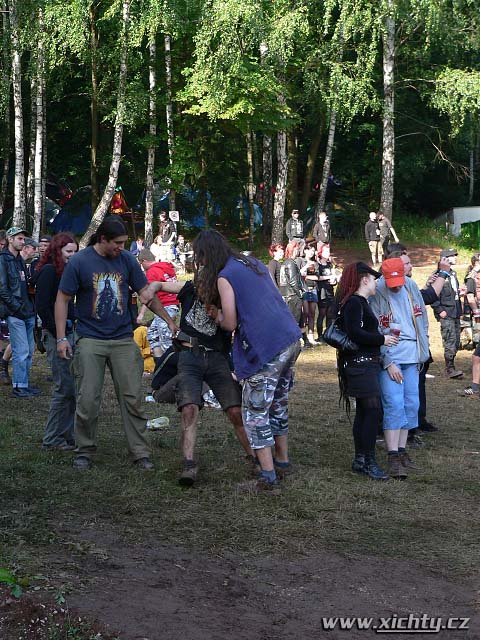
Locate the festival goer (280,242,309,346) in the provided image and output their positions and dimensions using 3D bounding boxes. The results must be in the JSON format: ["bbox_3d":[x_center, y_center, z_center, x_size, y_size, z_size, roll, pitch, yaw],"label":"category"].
[{"bbox_3d":[0.884,-0.430,18.600,0.420,1.720,0.500,-2,4,-37],"label":"festival goer"}]

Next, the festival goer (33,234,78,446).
[{"bbox_3d":[-1.370,0.162,8.800,0.470,1.670,0.500,1,3,30],"label":"festival goer"}]

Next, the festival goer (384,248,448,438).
[{"bbox_3d":[1.601,0.195,10.400,0.620,1.760,0.550,-1,3,-12],"label":"festival goer"}]

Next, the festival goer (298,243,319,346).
[{"bbox_3d":[1.103,-0.406,18.600,0.470,1.639,0.400,-1,3,-12],"label":"festival goer"}]

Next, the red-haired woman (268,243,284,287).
[{"bbox_3d":[0.654,-0.506,20.000,0.360,1.660,0.470,2,4,45],"label":"red-haired woman"}]

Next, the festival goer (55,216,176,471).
[{"bbox_3d":[-0.867,0.157,8.050,0.850,1.770,0.420,-1,3,-12],"label":"festival goer"}]

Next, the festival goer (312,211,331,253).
[{"bbox_3d":[2.453,-2.400,34.500,0.540,1.761,0.380,-1,3,-20],"label":"festival goer"}]

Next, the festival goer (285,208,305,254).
[{"bbox_3d":[1.563,-2.210,32.000,0.560,1.780,0.380,-1,3,-20],"label":"festival goer"}]

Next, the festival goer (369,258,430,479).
[{"bbox_3d":[1.232,0.365,8.800,0.550,1.689,0.420,0,3,-5],"label":"festival goer"}]

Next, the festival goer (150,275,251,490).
[{"bbox_3d":[-0.250,0.373,7.850,0.750,1.507,0.550,0,3,3],"label":"festival goer"}]

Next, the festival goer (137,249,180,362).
[{"bbox_3d":[-1.020,-0.042,14.000,0.500,1.640,0.550,2,3,37],"label":"festival goer"}]

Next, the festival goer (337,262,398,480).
[{"bbox_3d":[0.964,0.373,8.600,0.500,1.610,0.470,1,3,21],"label":"festival goer"}]

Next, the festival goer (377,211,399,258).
[{"bbox_3d":[4.568,-2.481,35.500,0.680,1.760,0.420,1,3,21],"label":"festival goer"}]

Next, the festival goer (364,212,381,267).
[{"bbox_3d":[4.277,-2.606,37.000,0.520,1.759,0.380,-2,4,-37],"label":"festival goer"}]

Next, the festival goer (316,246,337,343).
[{"bbox_3d":[1.434,-0.448,19.000,0.480,1.608,0.420,-2,4,-34],"label":"festival goer"}]

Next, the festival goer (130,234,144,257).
[{"bbox_3d":[-2.951,-1.897,34.000,0.750,1.220,0.550,1,3,24],"label":"festival goer"}]

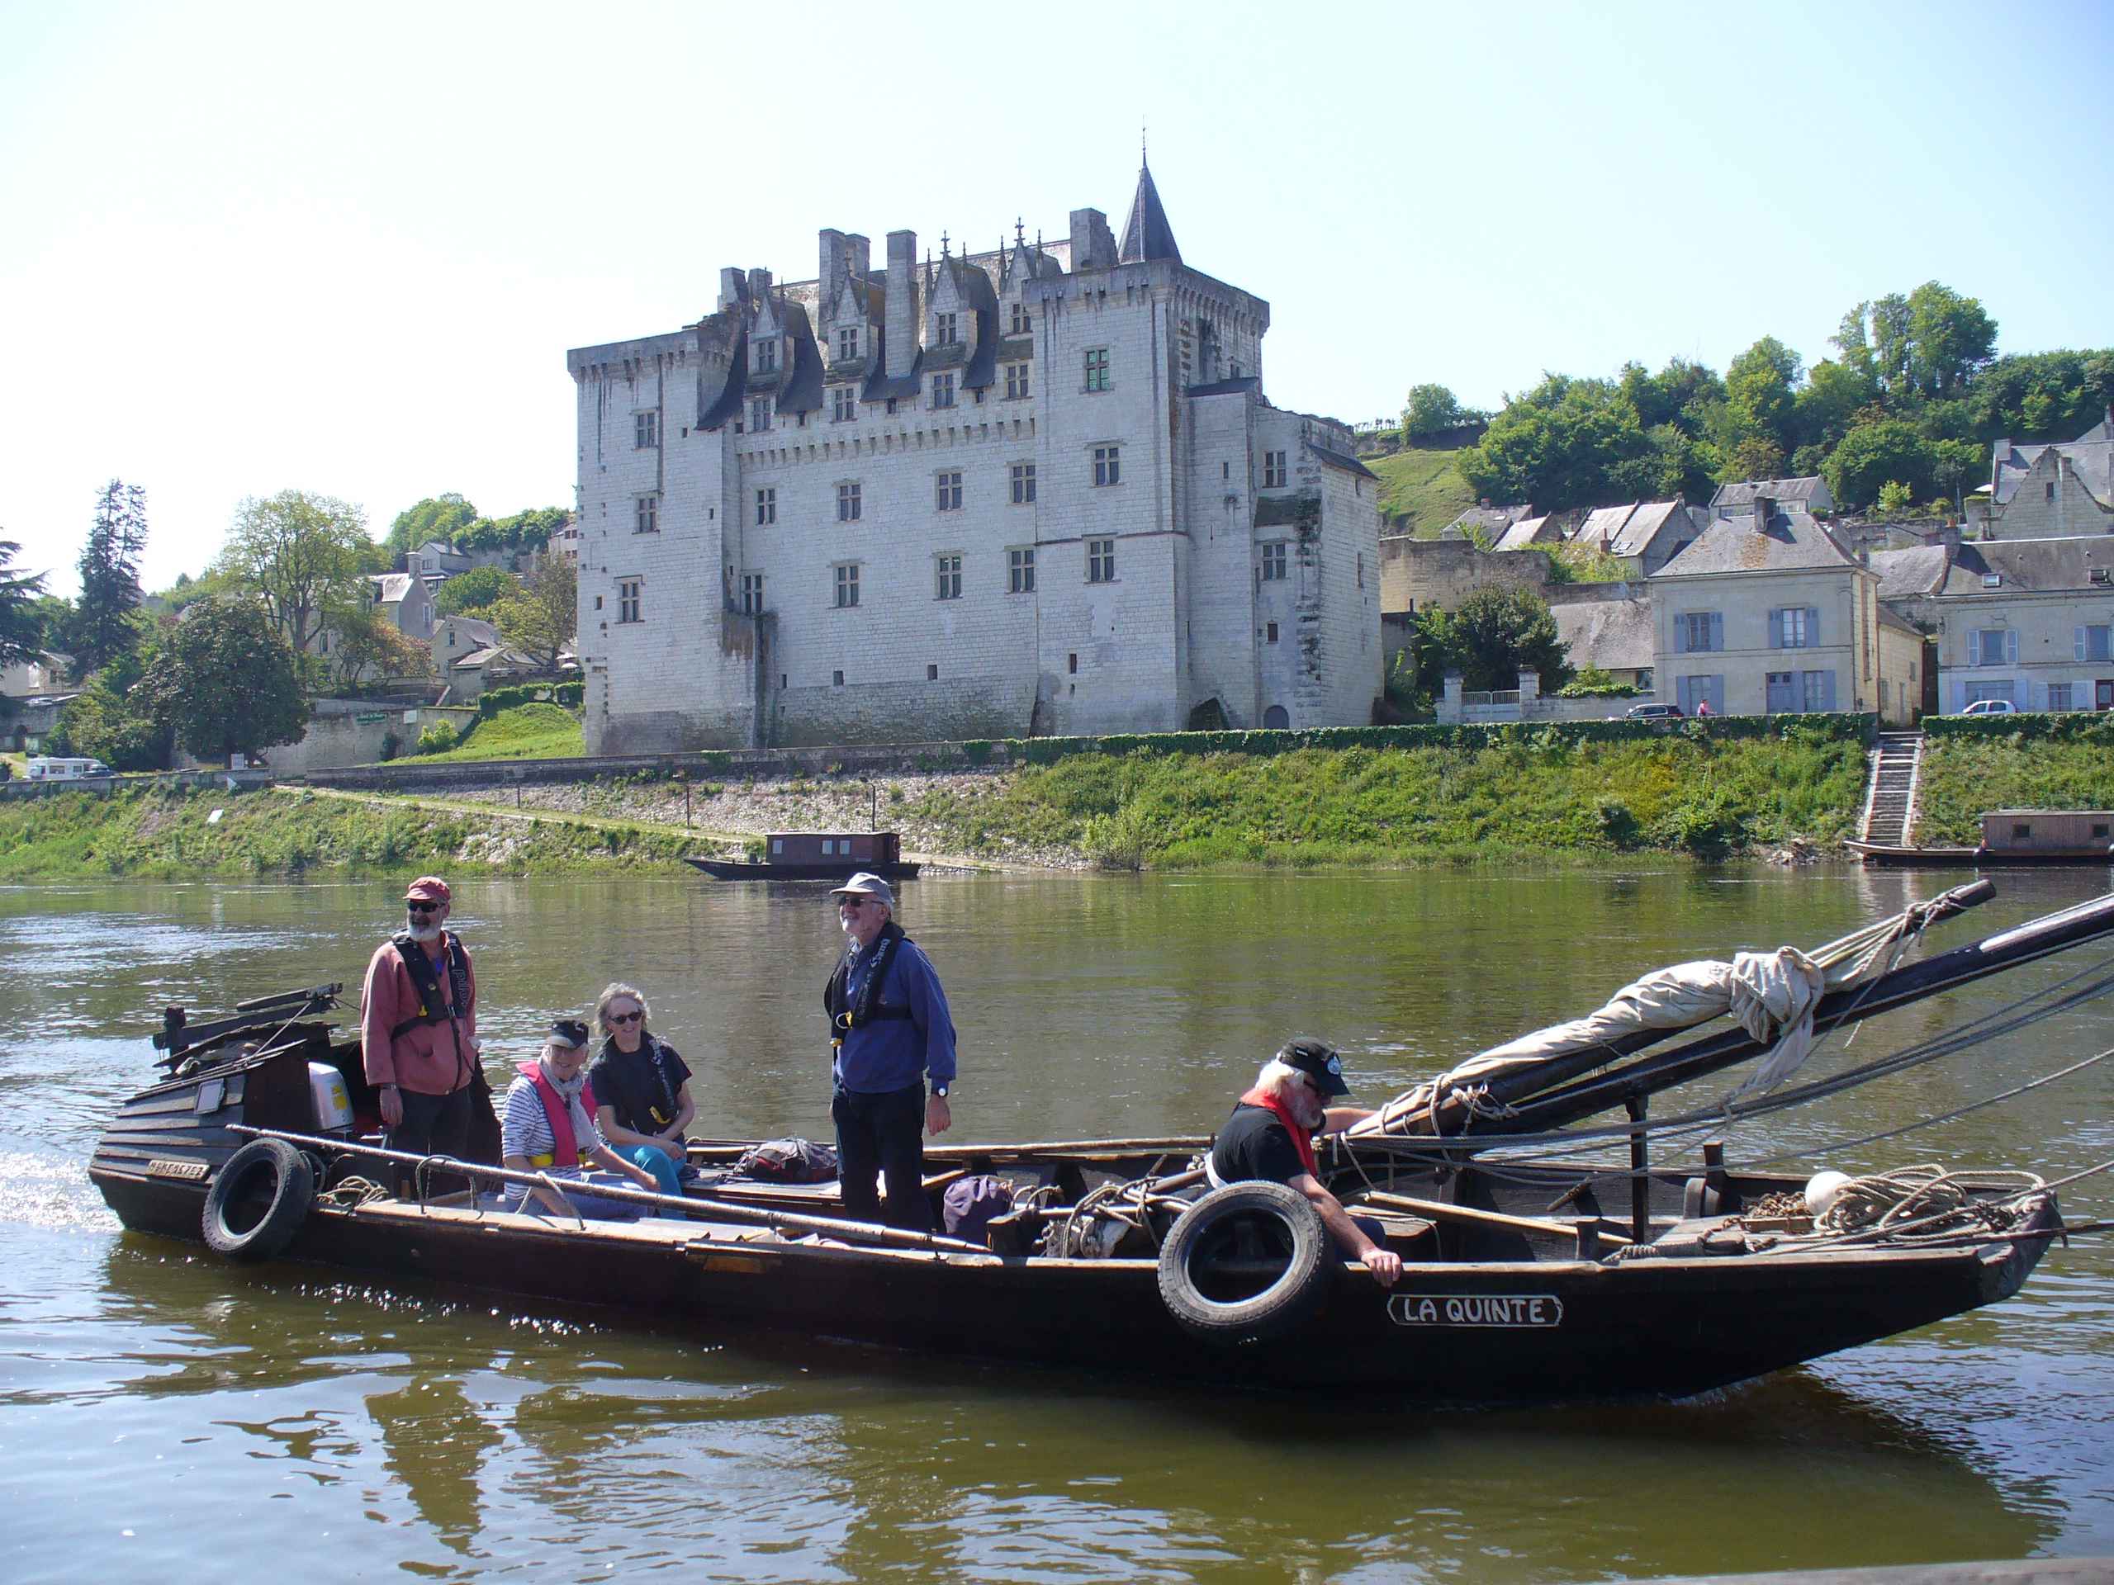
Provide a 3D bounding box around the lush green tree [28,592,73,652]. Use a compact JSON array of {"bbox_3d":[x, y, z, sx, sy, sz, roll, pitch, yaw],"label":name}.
[{"bbox_3d":[-99.030,-15.920,222.290,6.300,7.630,5.980,-1,-1,-24],"label":"lush green tree"}]

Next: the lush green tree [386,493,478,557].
[{"bbox_3d":[-78.738,-32.912,285.000,11.040,9.790,9.940,-1,-1,-15],"label":"lush green tree"}]

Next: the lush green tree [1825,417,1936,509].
[{"bbox_3d":[74.560,-29.510,204.440,9.980,8.650,9.480,-1,-1,20],"label":"lush green tree"}]

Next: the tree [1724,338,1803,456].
[{"bbox_3d":[70.880,-39.000,226.590,7.530,13.210,7.150,-1,-1,18],"label":"tree"}]

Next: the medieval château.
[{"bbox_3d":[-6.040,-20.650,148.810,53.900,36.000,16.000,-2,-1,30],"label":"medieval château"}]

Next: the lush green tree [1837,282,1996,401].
[{"bbox_3d":[89.400,-46.289,235.000,15.410,13.740,13.100,-1,-1,21],"label":"lush green tree"}]

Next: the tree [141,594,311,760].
[{"bbox_3d":[-63.178,-8.124,171.000,12.190,13.120,11.580,-1,-1,-20],"label":"tree"}]

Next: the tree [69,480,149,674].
[{"bbox_3d":[-85.090,-18.472,203.000,6.570,19.290,6.240,-1,-1,-23],"label":"tree"}]

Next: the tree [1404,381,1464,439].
[{"bbox_3d":[45.827,-46.128,275.000,7.340,7.240,6.970,-1,-1,9],"label":"tree"}]

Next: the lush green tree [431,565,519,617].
[{"bbox_3d":[-58.740,-19.440,228.330,8.240,7.000,7.830,-1,-1,-14],"label":"lush green tree"}]

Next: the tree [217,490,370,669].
[{"bbox_3d":[-65.703,-17.887,195.000,12.830,16.530,12.190,-1,-1,-19],"label":"tree"}]

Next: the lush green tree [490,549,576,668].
[{"bbox_3d":[-42.760,-15.300,190.260,9.700,9.860,9.210,-1,-1,-13],"label":"lush green tree"}]

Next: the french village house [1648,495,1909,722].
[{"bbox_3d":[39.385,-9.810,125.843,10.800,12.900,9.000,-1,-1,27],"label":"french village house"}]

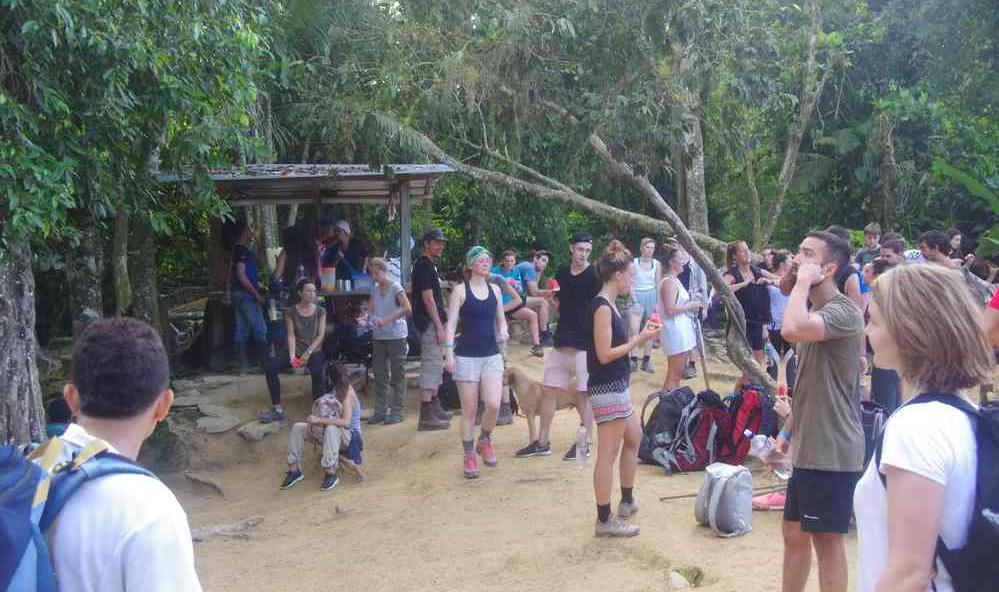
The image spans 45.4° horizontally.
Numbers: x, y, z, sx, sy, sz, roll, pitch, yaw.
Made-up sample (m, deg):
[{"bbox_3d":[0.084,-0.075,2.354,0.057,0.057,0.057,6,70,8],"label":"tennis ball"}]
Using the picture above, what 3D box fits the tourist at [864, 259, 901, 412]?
[{"bbox_3d":[3.140,0.460,9.800,0.360,1.560,0.460,-1,2,-27],"label":"tourist"}]

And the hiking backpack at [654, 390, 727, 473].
[{"bbox_3d":[1.422,0.988,8.700,0.380,0.570,0.330,7,0,-30],"label":"hiking backpack"}]

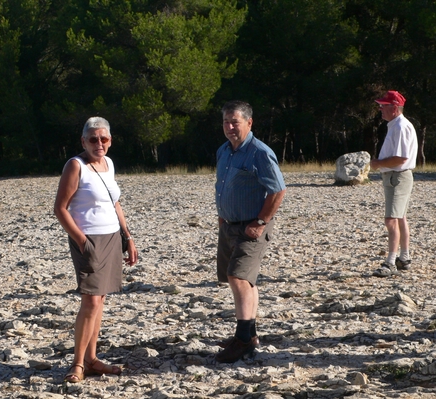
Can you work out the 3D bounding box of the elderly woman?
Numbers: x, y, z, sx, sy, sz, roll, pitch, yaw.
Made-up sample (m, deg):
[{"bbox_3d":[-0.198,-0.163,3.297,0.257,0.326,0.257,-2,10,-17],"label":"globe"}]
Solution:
[{"bbox_3d":[-0.770,0.307,9.600,0.520,1.640,0.380,-2,5,-30],"label":"elderly woman"}]

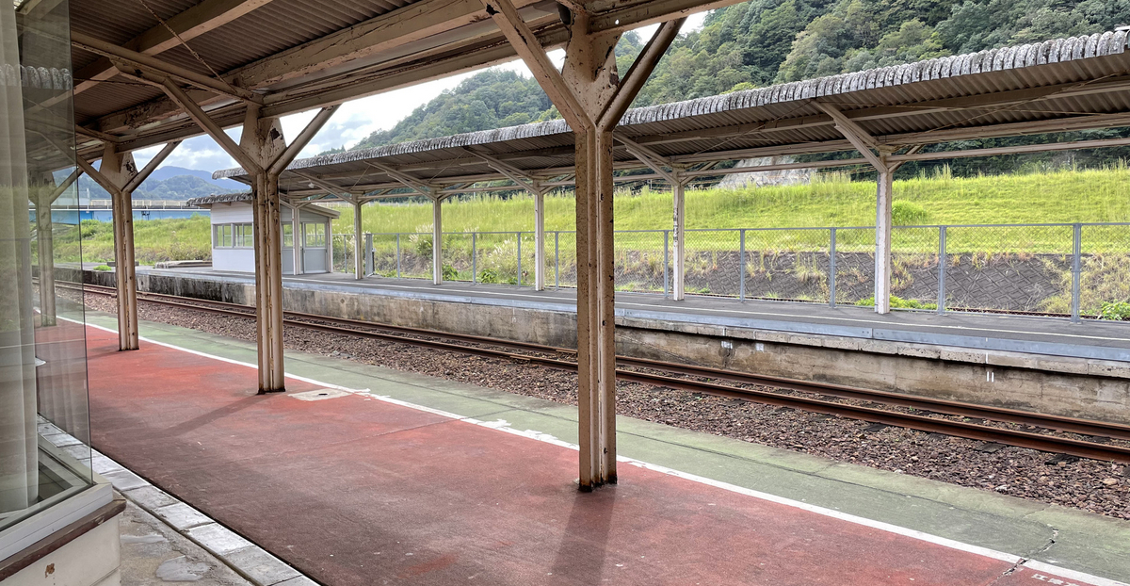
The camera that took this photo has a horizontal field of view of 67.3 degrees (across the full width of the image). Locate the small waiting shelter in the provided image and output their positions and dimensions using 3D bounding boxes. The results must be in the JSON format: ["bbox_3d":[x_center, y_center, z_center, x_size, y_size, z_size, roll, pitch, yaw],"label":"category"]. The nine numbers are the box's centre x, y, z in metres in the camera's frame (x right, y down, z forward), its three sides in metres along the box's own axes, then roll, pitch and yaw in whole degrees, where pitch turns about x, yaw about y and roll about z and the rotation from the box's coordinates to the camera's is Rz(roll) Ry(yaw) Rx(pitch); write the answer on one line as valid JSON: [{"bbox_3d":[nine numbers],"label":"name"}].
[{"bbox_3d":[-12.637,-2.448,35.435,3.200,3.130,8.000,-4,5,-42],"label":"small waiting shelter"}]

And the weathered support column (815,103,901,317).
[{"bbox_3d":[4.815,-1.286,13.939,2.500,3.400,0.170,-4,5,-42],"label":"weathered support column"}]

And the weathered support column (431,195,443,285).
[{"bbox_3d":[-3.710,-1.572,24.839,0.200,2.650,0.150,-4,5,-42],"label":"weathered support column"}]

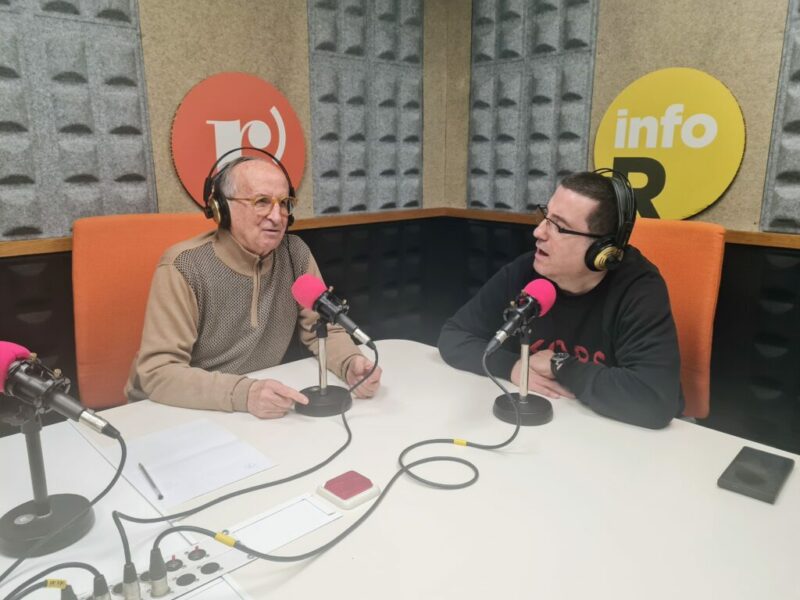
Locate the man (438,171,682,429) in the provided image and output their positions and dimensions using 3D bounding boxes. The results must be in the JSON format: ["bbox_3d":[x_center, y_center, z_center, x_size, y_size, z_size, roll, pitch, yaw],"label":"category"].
[{"bbox_3d":[0.411,0.304,1.584,0.640,1.252,0.680,12,18,42],"label":"man"}]

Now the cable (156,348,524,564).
[{"bbox_3d":[-0.020,0.244,0.977,0.170,0.160,0.750,12,18,44],"label":"cable"}]

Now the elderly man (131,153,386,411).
[{"bbox_3d":[-0.364,0.285,1.595,0.600,1.290,0.740,-10,16,-37],"label":"elderly man"}]

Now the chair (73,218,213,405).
[{"bbox_3d":[-0.569,0.350,1.661,0.540,1.137,0.620,-7,15,-26],"label":"chair"}]

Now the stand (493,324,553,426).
[{"bbox_3d":[0.272,0.149,1.304,0.130,0.200,0.130,0,13,0],"label":"stand"}]

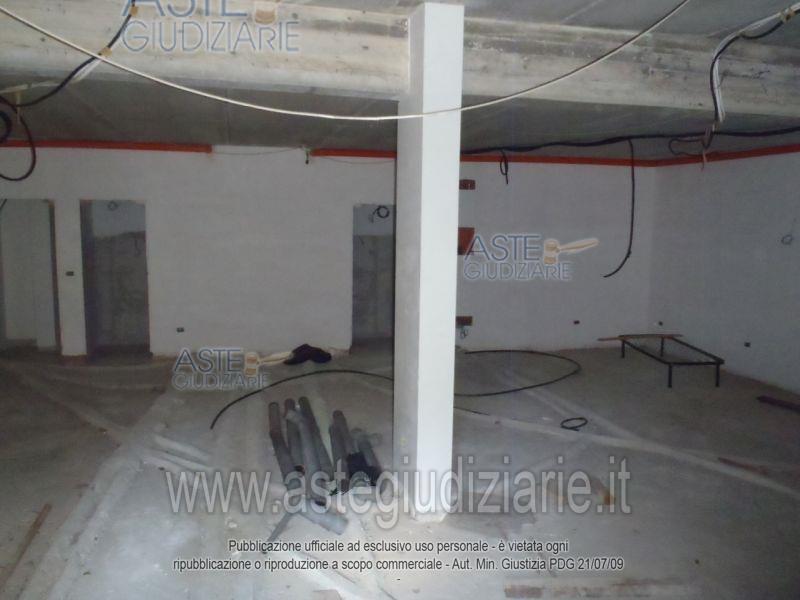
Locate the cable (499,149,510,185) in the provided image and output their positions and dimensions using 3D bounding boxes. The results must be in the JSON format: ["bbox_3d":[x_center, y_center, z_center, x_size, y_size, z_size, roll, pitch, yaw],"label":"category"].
[{"bbox_3d":[1.302,-1.642,8.021,0.100,0.410,0.060,0,7,-7],"label":"cable"}]

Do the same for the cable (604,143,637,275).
[{"bbox_3d":[2.457,-1.023,7.276,0.340,1.480,0.100,0,7,-7],"label":"cable"}]

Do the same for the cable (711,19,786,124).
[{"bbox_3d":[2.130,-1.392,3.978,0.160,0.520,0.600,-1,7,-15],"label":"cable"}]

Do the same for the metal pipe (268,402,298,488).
[{"bbox_3d":[-1.035,1.205,5.630,0.100,0.100,1.931,-1,7,-15],"label":"metal pipe"}]

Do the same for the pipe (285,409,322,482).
[{"bbox_3d":[-0.800,1.187,5.315,0.100,0.100,1.756,-1,7,-16],"label":"pipe"}]

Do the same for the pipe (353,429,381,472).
[{"bbox_3d":[-0.277,1.242,5.334,0.130,0.100,0.855,-1,7,-13],"label":"pipe"}]

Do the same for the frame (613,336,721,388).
[{"bbox_3d":[3.270,0.735,7.920,0.580,0.280,1.500,1,7,2],"label":"frame"}]

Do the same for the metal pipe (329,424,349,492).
[{"bbox_3d":[-0.507,1.259,5.250,0.100,0.100,1.287,0,7,-8],"label":"metal pipe"}]

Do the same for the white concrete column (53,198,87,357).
[{"bbox_3d":[-4.181,-0.289,8.344,0.300,1.970,0.300,0,7,-7],"label":"white concrete column"}]

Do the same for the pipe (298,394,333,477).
[{"bbox_3d":[-0.781,1.186,5.815,0.100,0.100,2.027,-1,7,-13],"label":"pipe"}]

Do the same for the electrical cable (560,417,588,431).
[{"bbox_3d":[1.556,1.101,5.771,0.260,0.030,0.280,1,7,0],"label":"electrical cable"}]

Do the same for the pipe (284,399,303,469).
[{"bbox_3d":[-0.971,1.179,5.847,0.100,0.100,1.774,-1,7,-11],"label":"pipe"}]

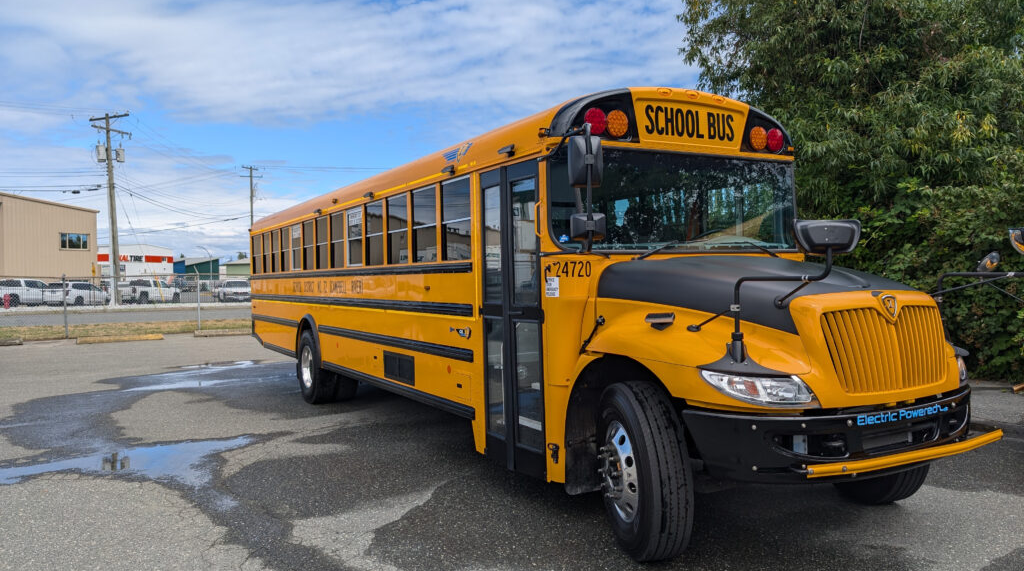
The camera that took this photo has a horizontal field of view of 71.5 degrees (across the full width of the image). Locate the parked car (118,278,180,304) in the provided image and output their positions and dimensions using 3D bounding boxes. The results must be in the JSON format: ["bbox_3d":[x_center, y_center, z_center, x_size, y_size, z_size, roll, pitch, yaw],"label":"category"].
[{"bbox_3d":[-31.610,0.567,62.000,1.920,1.930,5.000,-1,1,30],"label":"parked car"}]

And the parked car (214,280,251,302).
[{"bbox_3d":[-20.950,0.580,53.500,2.000,1.900,5.400,-2,1,-27],"label":"parked car"}]

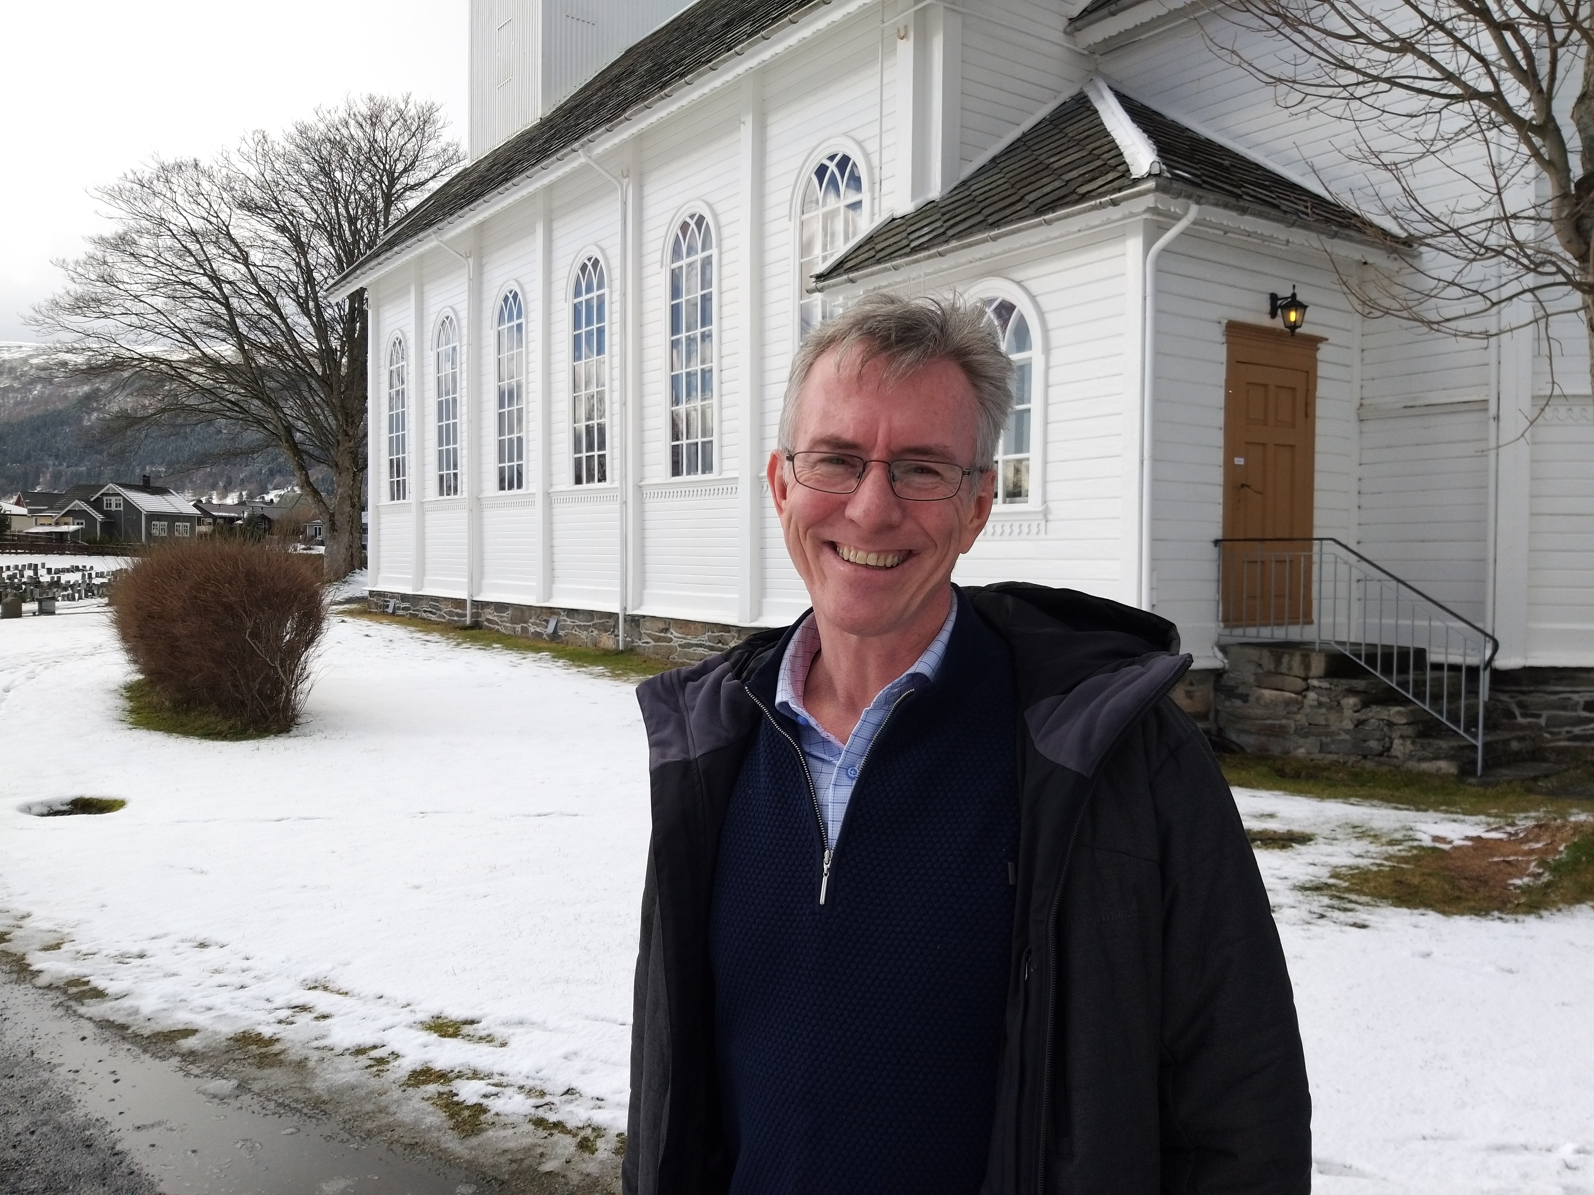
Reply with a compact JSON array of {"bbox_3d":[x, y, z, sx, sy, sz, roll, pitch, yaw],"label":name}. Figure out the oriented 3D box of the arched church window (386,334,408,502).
[{"bbox_3d":[-8.775,-3.952,27.392,0.150,3.620,1.220,-1,2,-36],"label":"arched church window"}]

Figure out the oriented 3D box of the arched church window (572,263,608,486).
[{"bbox_3d":[-3.268,-3.587,19.767,0.150,3.620,1.220,-1,2,-36],"label":"arched church window"}]

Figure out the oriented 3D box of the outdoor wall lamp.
[{"bbox_3d":[4.117,-2.398,10.415,0.200,0.420,0.300,-1,2,-36],"label":"outdoor wall lamp"}]

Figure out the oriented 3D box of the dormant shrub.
[{"bbox_3d":[-5.524,0.340,11.900,1.850,1.650,2.100,-1,2,-36],"label":"dormant shrub"}]

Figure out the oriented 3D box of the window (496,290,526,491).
[{"bbox_3d":[-5.108,-3.711,22.314,0.150,3.620,1.220,-1,2,-36],"label":"window"}]

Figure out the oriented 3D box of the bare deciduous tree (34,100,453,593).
[{"bbox_3d":[-18.455,-9.023,43.000,15.800,16.800,14.000,0,2,0],"label":"bare deciduous tree"}]

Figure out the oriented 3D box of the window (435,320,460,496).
[{"bbox_3d":[-6.954,-3.826,24.871,0.150,3.620,1.220,-1,2,-36],"label":"window"}]

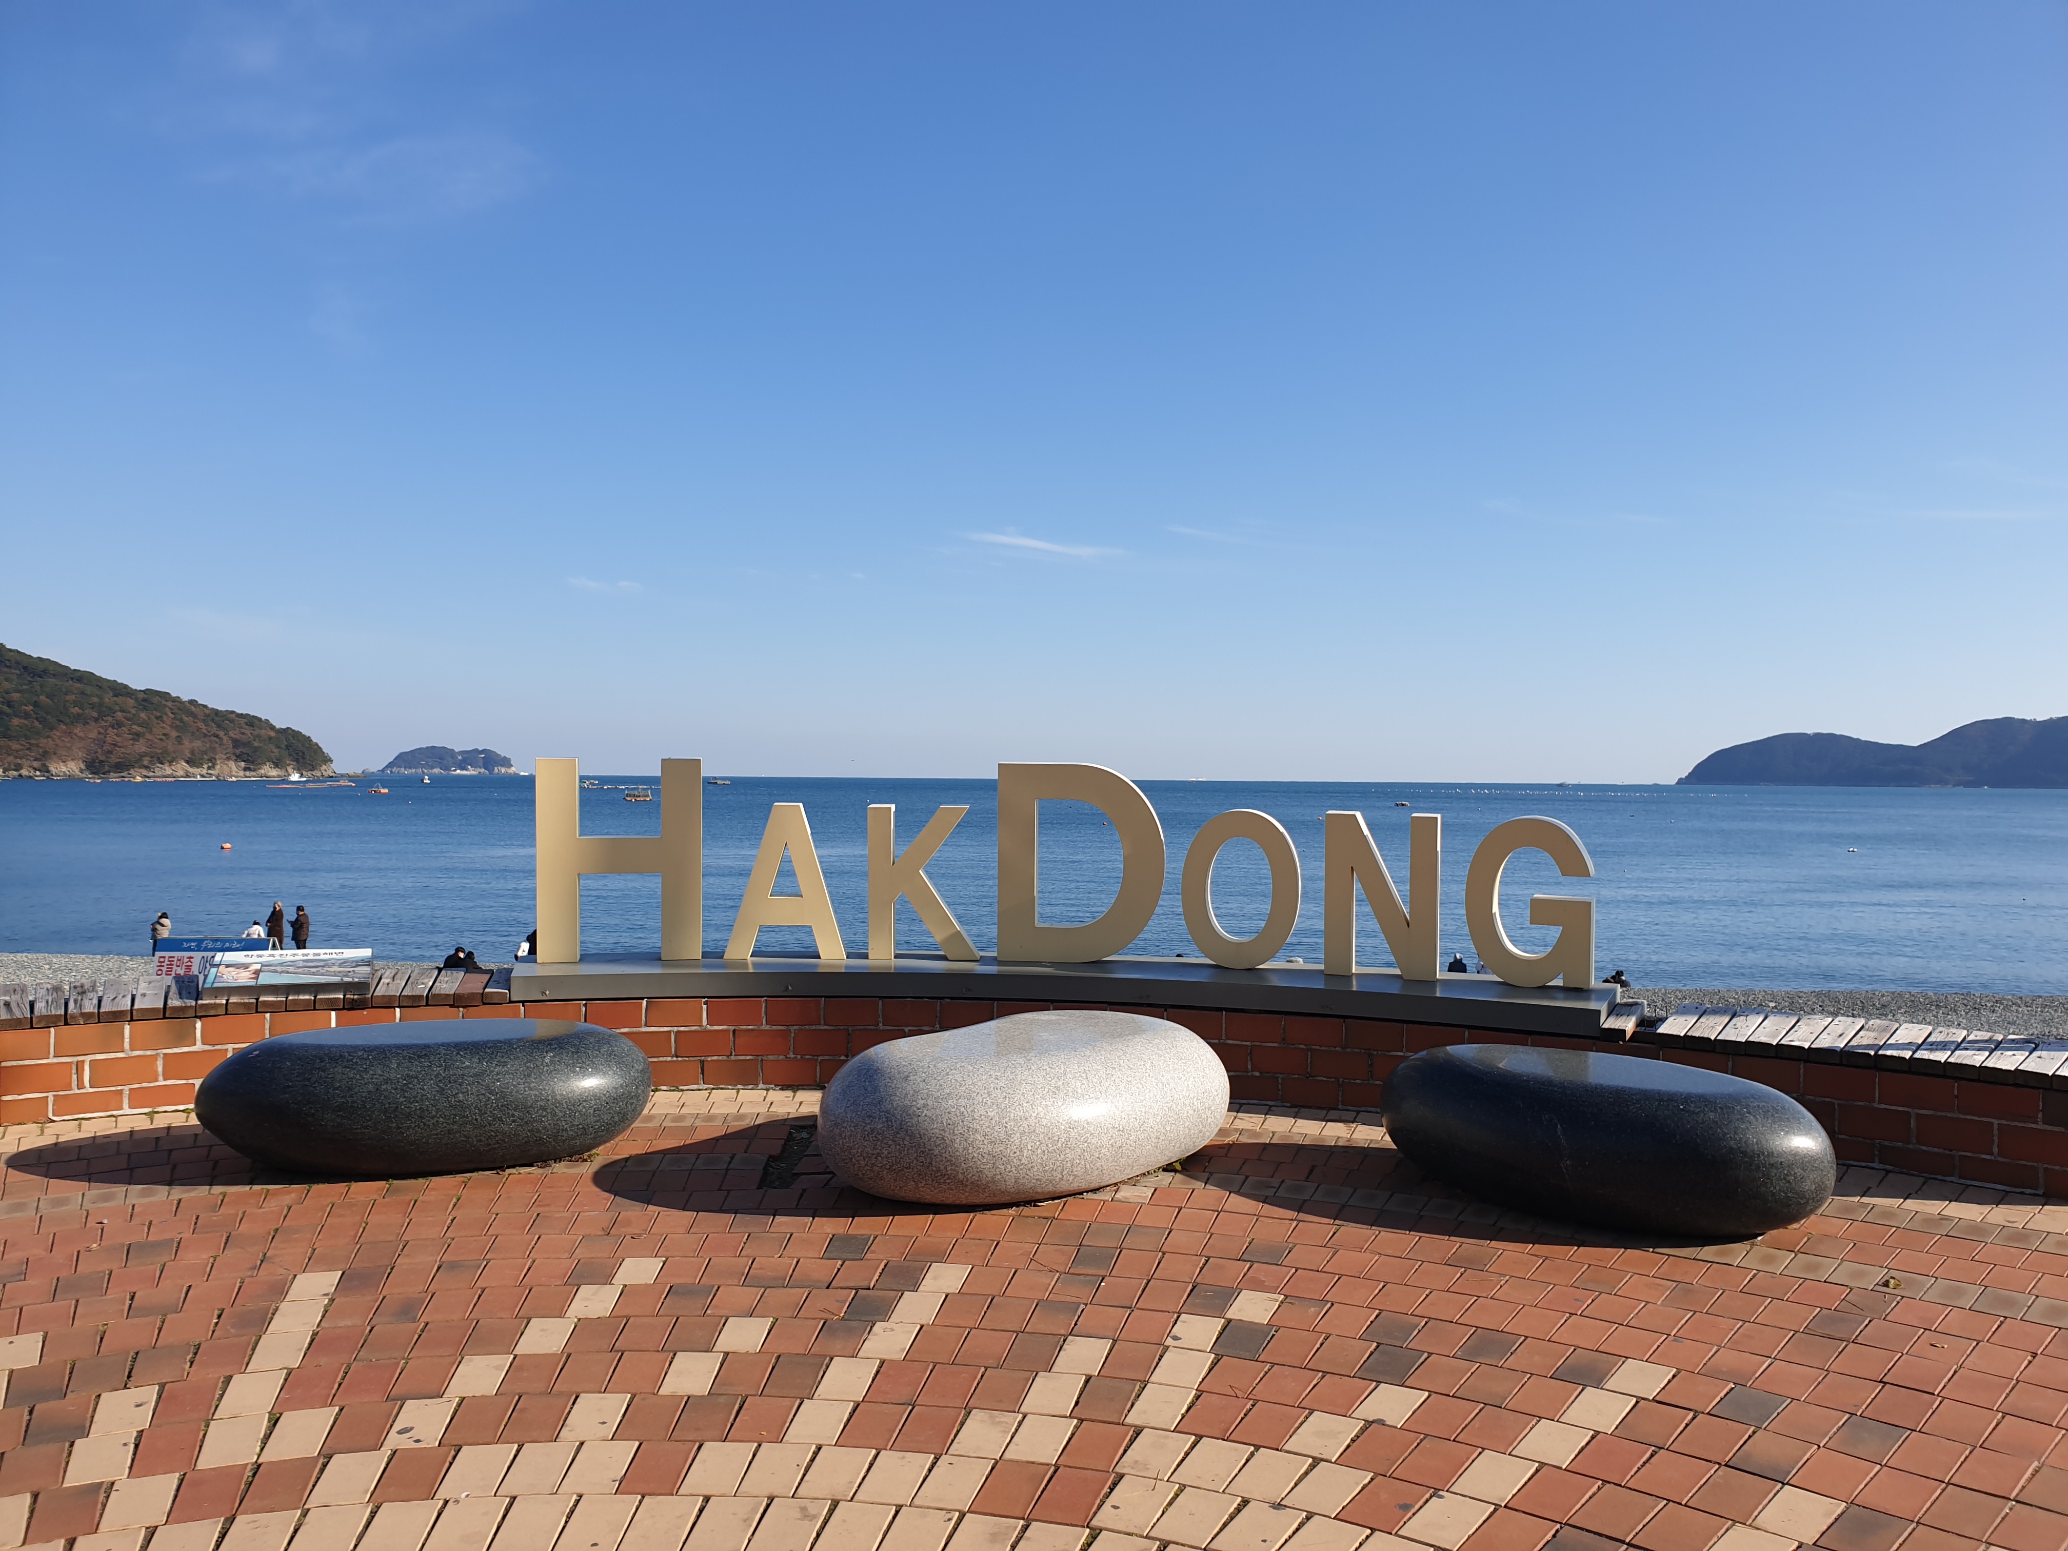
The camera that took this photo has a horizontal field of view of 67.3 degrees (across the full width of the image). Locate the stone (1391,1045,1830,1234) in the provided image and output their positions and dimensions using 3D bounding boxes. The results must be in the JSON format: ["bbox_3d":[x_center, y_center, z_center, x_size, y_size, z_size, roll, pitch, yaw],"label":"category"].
[{"bbox_3d":[1.767,1.117,4.923,0.866,0.442,1.426,0,0,-42],"label":"stone"}]

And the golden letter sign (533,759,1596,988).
[{"bbox_3d":[0.058,0.388,6.754,4.500,0.893,0.580,0,0,9],"label":"golden letter sign"}]

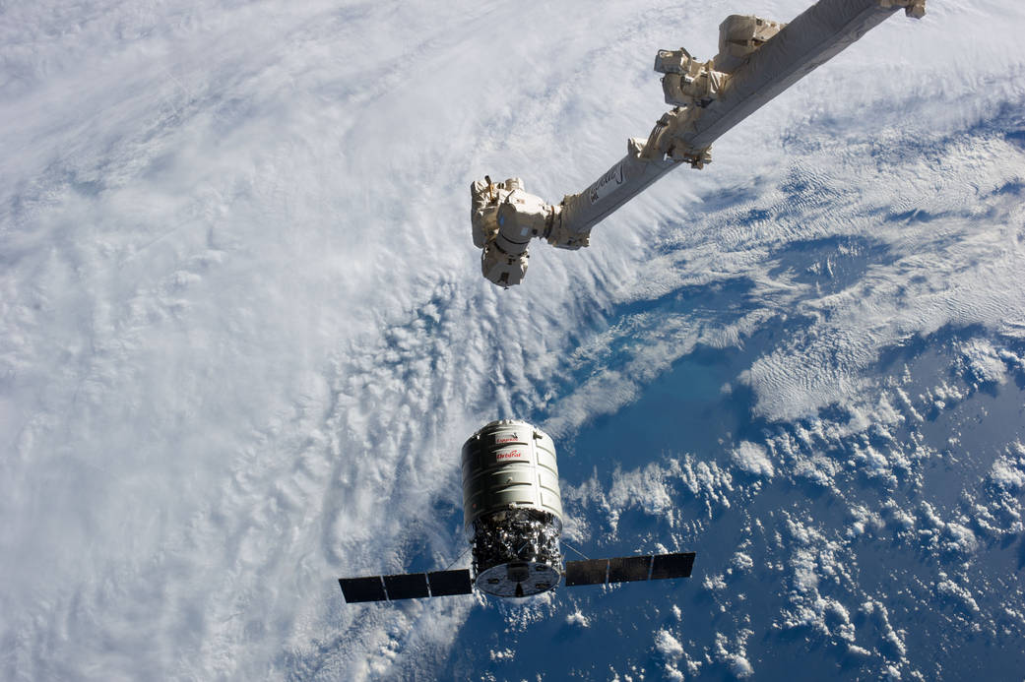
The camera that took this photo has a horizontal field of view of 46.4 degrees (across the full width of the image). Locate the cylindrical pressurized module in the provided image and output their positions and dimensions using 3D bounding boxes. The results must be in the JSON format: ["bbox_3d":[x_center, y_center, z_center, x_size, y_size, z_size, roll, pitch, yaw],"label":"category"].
[{"bbox_3d":[0.019,5.225,37.843,3.070,3.070,5.050,-4,55,-1],"label":"cylindrical pressurized module"}]

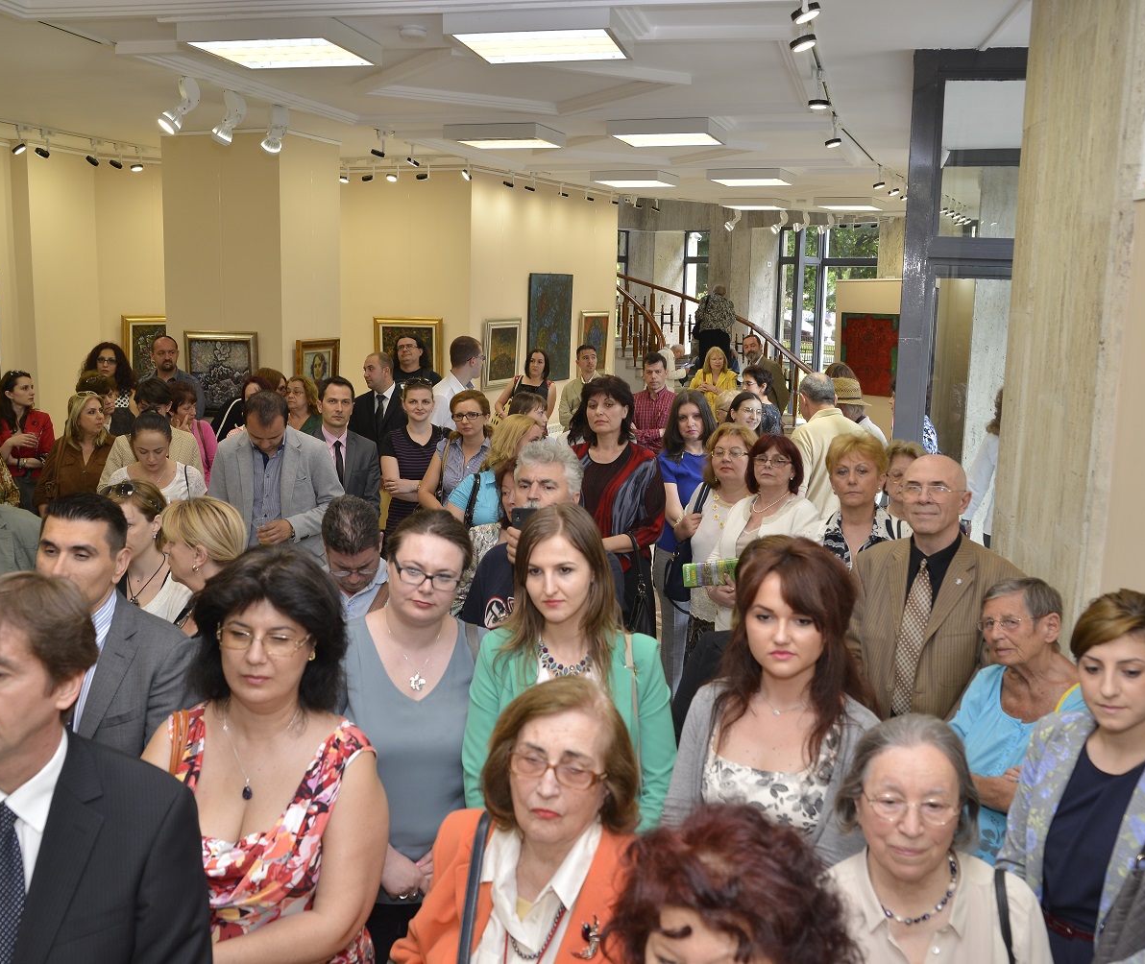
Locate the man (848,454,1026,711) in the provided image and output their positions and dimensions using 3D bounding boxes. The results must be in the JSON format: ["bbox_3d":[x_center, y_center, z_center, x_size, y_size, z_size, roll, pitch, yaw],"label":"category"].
[{"bbox_3d":[0.952,0.759,3.244,0.520,1.700,0.340,10,13,42],"label":"man"}]

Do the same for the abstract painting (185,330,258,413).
[{"bbox_3d":[-2.399,-0.732,7.681,0.566,0.584,0.060,4,10,15],"label":"abstract painting"}]

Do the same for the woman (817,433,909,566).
[{"bbox_3d":[1.014,0.612,4.142,0.460,1.620,0.300,6,11,26],"label":"woman"}]

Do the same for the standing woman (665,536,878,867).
[{"bbox_3d":[0.354,0.914,2.127,0.450,1.670,0.300,5,10,22],"label":"standing woman"}]

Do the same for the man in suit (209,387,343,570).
[{"bbox_3d":[-1.215,0.461,4.687,0.560,1.698,0.380,0,9,-5],"label":"man in suit"}]

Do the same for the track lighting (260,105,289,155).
[{"bbox_3d":[-1.687,-1.999,6.365,0.130,0.275,0.190,-5,11,-30],"label":"track lighting"}]

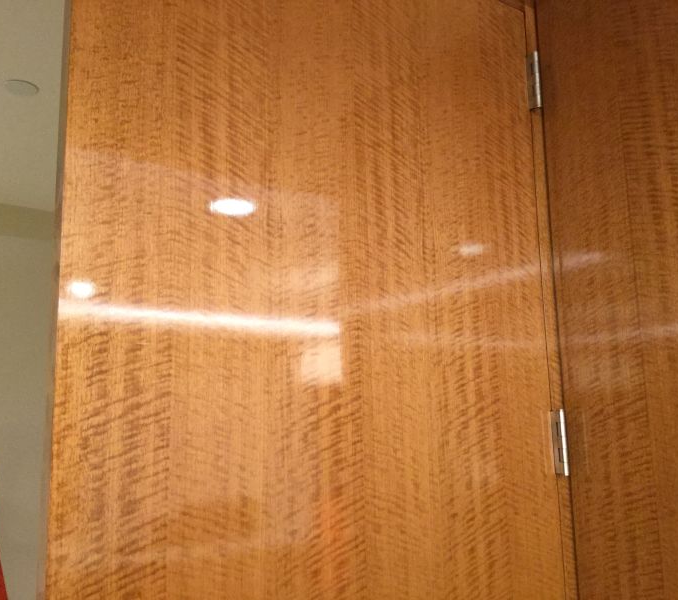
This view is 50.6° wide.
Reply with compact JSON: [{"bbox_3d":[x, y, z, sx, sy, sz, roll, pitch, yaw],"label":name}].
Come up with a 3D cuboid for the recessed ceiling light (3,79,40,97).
[{"bbox_3d":[-0.833,-0.557,1.880,0.086,0.013,0.086,-1,-10,0],"label":"recessed ceiling light"}]

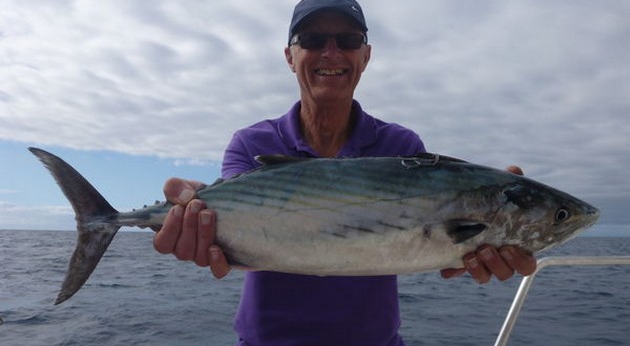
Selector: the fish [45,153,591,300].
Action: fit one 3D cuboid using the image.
[{"bbox_3d":[0.000,0.066,0.625,0.685,0.190,0.110,1,-7,-2],"label":"fish"}]

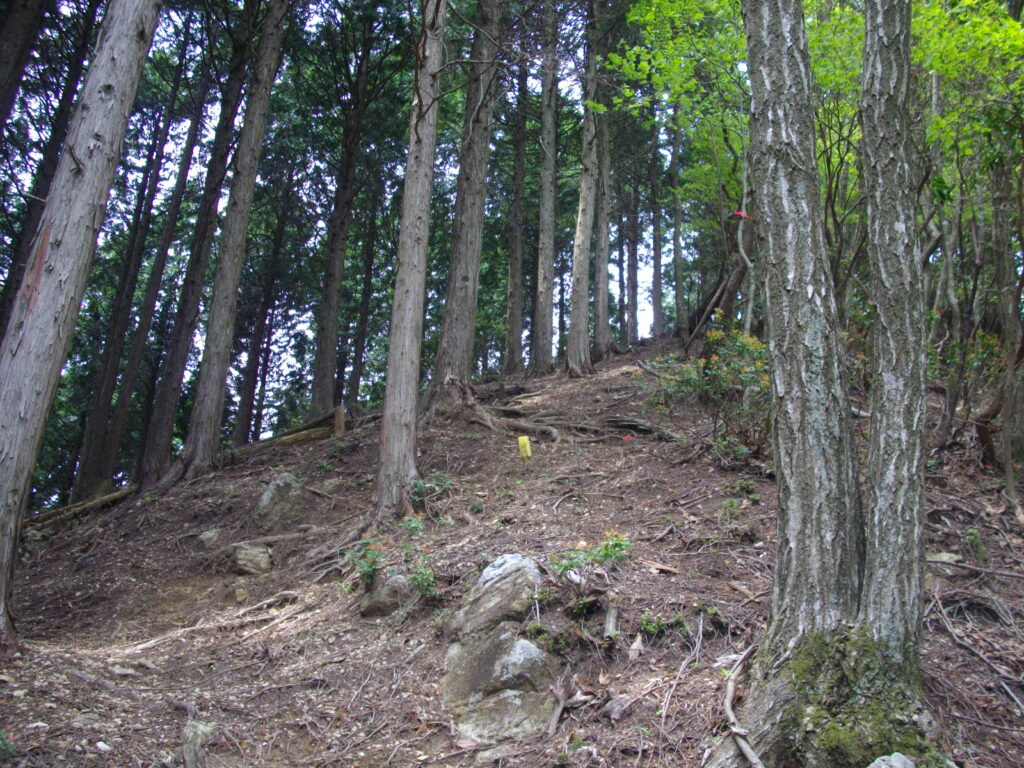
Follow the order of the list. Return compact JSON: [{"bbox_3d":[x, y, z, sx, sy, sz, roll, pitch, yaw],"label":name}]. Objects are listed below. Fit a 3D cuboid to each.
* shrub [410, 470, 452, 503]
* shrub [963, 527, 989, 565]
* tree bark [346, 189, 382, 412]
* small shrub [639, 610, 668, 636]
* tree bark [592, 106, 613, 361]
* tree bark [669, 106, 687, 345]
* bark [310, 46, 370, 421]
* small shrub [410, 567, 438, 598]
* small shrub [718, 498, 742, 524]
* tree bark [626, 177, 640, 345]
[{"bbox_3d":[-0.647,0.832,8.800,0.338,0.260,0.304,3,-23,0],"label":"shrub"},{"bbox_3d":[2.795,0.974,6.600,0.157,0.218,0.141,3,-23,0],"label":"shrub"},{"bbox_3d":[-2.643,-1.596,19.879,0.200,4.508,0.200,3,-23,0],"label":"tree bark"},{"bbox_3d":[0.672,1.138,5.200,0.143,0.117,0.128,3,-23,0],"label":"small shrub"},{"bbox_3d":[1.720,-2.951,20.566,0.290,5.466,0.290,2,-23,0],"label":"tree bark"},{"bbox_3d":[3.838,-3.896,25.247,0.250,6.398,0.250,3,-23,0],"label":"tree bark"},{"bbox_3d":[-2.518,-2.573,16.559,0.340,6.458,0.340,2,-23,0],"label":"bark"},{"bbox_3d":[-0.477,1.070,5.900,0.162,0.164,0.146,3,-23,0],"label":"small shrub"},{"bbox_3d":[1.577,0.920,7.900,0.173,0.178,0.156,3,-23,0],"label":"small shrub"},{"bbox_3d":[2.879,-2.975,25.879,0.250,4.507,0.250,3,-23,0],"label":"tree bark"}]

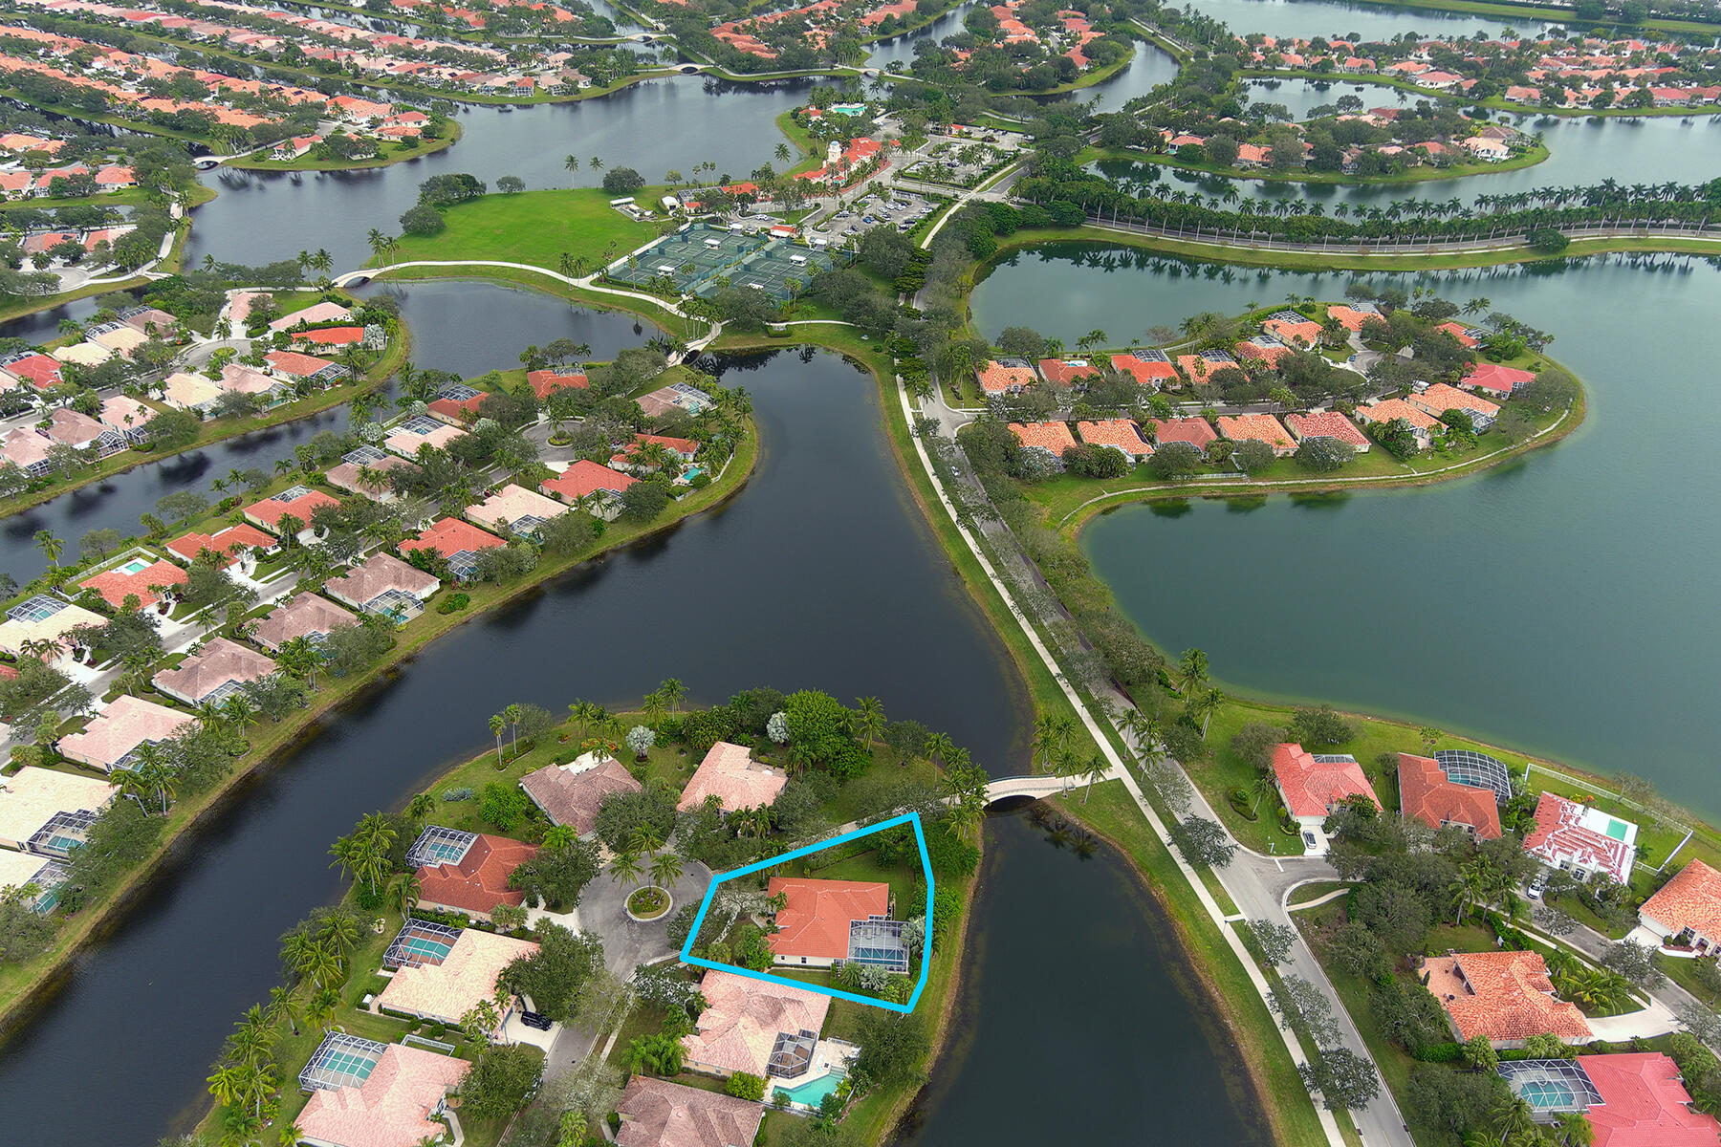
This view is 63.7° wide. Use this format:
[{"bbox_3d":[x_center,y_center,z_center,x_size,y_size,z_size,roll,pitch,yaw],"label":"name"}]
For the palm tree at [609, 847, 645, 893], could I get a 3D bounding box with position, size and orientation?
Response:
[{"bbox_3d":[-44.250,58.820,266.180,6.800,12.500,6.800,1,33,0],"label":"palm tree"}]

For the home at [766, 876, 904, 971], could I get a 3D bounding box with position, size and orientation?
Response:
[{"bbox_3d":[-4.631,68.317,274.446,28.700,6.400,20.200,2,34,3],"label":"home"}]

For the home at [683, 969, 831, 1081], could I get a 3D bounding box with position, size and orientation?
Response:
[{"bbox_3d":[-17.729,75.702,231.488,22.200,5.800,18.800,8,32,11],"label":"home"}]

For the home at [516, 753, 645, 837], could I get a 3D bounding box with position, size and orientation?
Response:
[{"bbox_3d":[-55.378,43.798,281.769,18.200,5.800,22.400,-25,40,-35],"label":"home"}]

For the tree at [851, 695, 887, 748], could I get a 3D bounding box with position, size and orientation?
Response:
[{"bbox_3d":[1.750,35.581,318.207,7.800,12.000,7.800,0,34,0],"label":"tree"}]

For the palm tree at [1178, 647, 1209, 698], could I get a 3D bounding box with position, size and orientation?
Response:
[{"bbox_3d":[76.720,24.850,321.120,7.000,12.800,7.000,1,33,0],"label":"palm tree"}]

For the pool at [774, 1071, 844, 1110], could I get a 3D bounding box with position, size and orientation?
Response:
[{"bbox_3d":[-9.160,92.540,250.450,11.900,1.400,9.200,8,35,11],"label":"pool"}]

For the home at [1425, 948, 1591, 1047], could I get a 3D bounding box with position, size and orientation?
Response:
[{"bbox_3d":[123.110,80.440,264.720,24.400,6.400,20.300,-1,34,-3],"label":"home"}]

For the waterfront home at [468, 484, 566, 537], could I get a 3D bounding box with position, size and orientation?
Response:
[{"bbox_3d":[-94.451,-17.722,379.762,22.300,5.800,18.300,22,37,30],"label":"waterfront home"}]

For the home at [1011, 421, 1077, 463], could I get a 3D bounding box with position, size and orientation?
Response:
[{"bbox_3d":[59.004,-42.709,440.505,18.000,6.200,23.800,-5,34,-7],"label":"home"}]

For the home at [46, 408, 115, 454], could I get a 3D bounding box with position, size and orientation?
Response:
[{"bbox_3d":[-252.118,-46.445,443.192,26.200,5.800,13.400,20,38,26],"label":"home"}]

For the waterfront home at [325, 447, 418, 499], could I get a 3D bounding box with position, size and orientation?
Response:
[{"bbox_3d":[-148.228,-31.527,421.713,30.600,6.200,18.600,22,39,28],"label":"waterfront home"}]

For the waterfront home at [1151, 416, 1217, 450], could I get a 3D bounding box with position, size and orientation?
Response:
[{"bbox_3d":[101.990,-43.940,434.670,19.500,6.400,21.300,-5,33,-8],"label":"waterfront home"}]

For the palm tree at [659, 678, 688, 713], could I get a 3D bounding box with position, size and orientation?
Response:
[{"bbox_3d":[-44.480,30.900,327.530,7.200,14.200,7.200,1,34,0],"label":"palm tree"}]

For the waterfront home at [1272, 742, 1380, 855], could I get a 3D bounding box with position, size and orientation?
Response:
[{"bbox_3d":[103.293,45.589,309.388,19.800,6.400,23.800,-1,34,-2],"label":"waterfront home"}]

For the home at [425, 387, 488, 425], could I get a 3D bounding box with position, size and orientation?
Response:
[{"bbox_3d":[-129.740,-56.110,462.000,23.300,6.400,18.900,22,39,29],"label":"home"}]

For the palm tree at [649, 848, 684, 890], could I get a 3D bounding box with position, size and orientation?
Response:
[{"bbox_3d":[-38.850,62.500,279.930,7.400,15.000,7.400,1,34,0],"label":"palm tree"}]

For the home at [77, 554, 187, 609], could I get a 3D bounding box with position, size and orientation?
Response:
[{"bbox_3d":[-193.034,2.558,370.435,24.100,6.300,20.000,22,40,29],"label":"home"}]

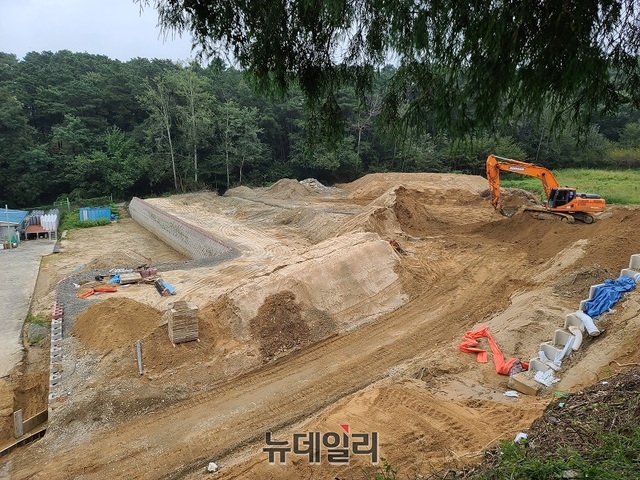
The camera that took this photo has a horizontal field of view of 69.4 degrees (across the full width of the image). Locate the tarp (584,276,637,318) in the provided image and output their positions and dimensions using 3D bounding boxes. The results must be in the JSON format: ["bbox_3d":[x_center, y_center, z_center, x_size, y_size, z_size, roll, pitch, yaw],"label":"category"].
[{"bbox_3d":[11.690,2.314,18.600,2.050,1.300,0.850,-5,13,-25],"label":"tarp"}]

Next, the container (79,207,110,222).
[{"bbox_3d":[-33.664,-3.687,69.000,4.400,2.300,2.300,-2,12,-10],"label":"container"}]

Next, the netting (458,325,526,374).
[{"bbox_3d":[7.100,4.430,18.700,1.600,0.900,2.600,-8,14,-33],"label":"netting"}]

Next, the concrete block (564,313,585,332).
[{"bbox_3d":[9.874,3.182,17.661,0.520,0.520,0.680,-5,13,-25],"label":"concrete block"}]

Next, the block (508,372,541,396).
[{"bbox_3d":[7.739,5.350,17.074,0.700,0.320,1.080,-5,12,-22],"label":"block"}]

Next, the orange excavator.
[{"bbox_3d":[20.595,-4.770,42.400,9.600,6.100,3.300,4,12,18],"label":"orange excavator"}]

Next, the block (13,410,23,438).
[{"bbox_3d":[-12.042,7.365,18.400,0.200,1.100,0.300,8,14,33],"label":"block"}]

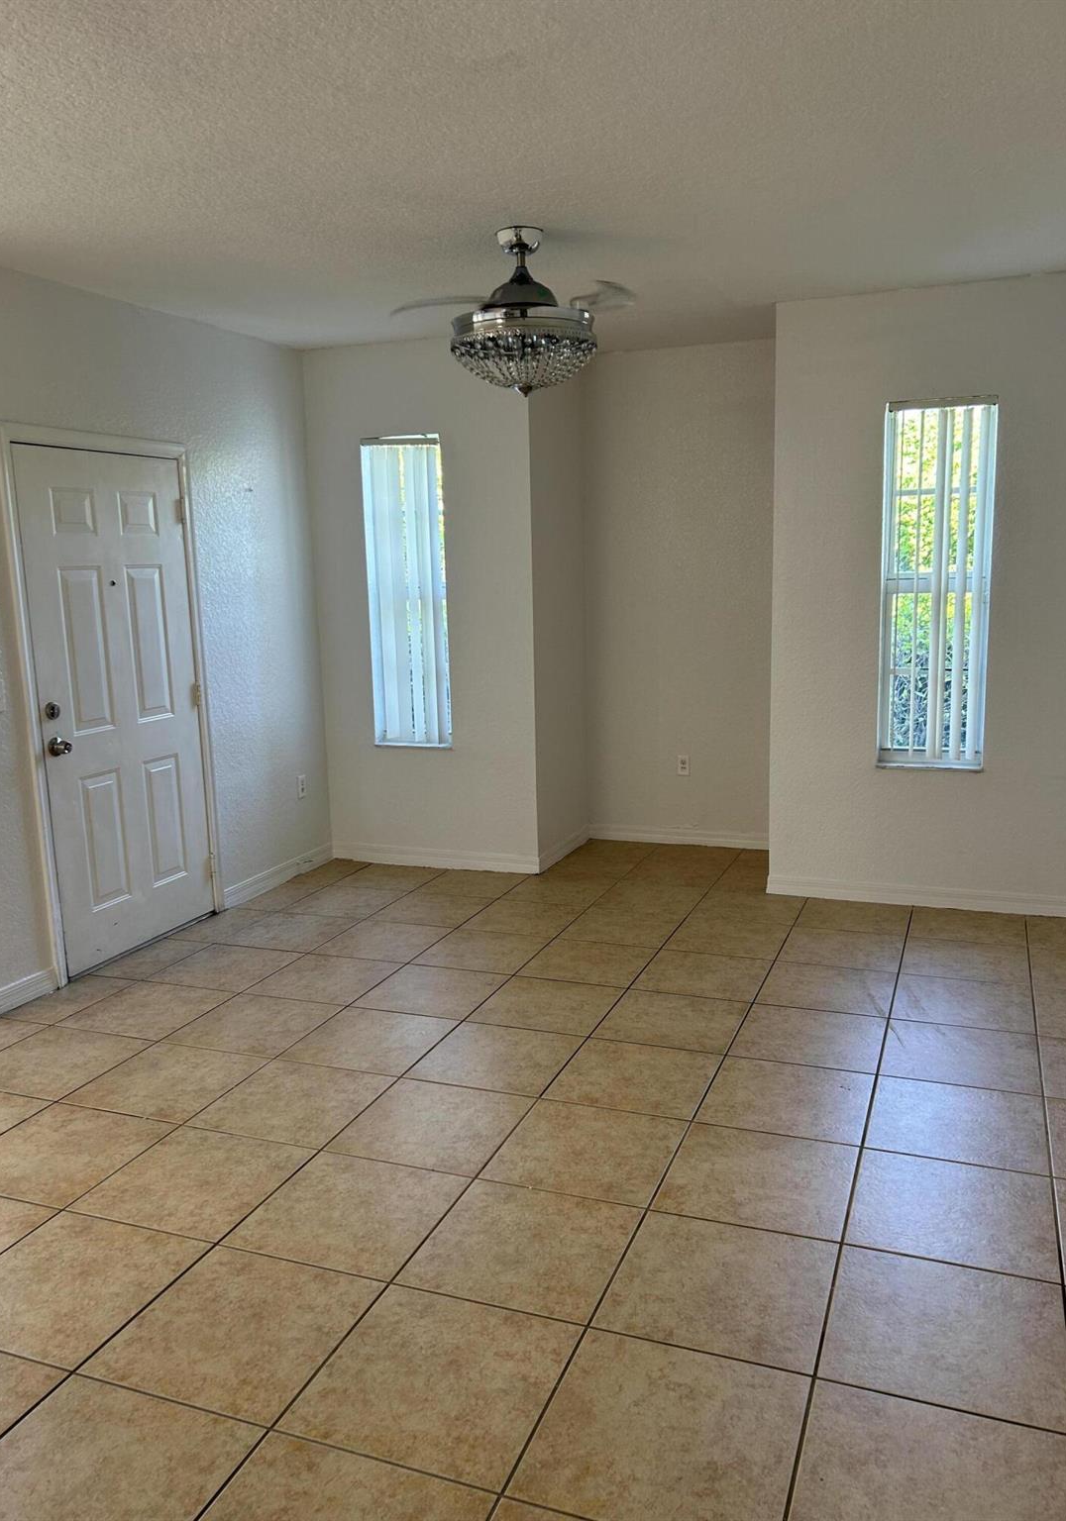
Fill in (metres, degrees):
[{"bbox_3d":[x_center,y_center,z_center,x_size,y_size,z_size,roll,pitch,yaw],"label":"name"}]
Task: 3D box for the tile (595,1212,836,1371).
[{"bbox_3d":[0.411,1.145,2.492,0.457,0.010,0.457,2,10,21],"label":"tile"}]

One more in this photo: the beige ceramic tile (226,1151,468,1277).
[{"bbox_3d":[-0.444,1.109,2.809,0.453,0.012,0.453,2,10,21],"label":"beige ceramic tile"}]

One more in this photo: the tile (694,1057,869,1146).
[{"bbox_3d":[0.742,0.985,3.316,0.453,0.012,0.453,2,10,21],"label":"tile"}]

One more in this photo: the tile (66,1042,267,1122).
[{"bbox_3d":[-1.131,1.001,3.561,0.453,0.012,0.453,2,10,21],"label":"tile"}]

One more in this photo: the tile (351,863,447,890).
[{"bbox_3d":[-0.726,0.602,5.798,0.452,0.012,0.420,2,10,21],"label":"tile"}]

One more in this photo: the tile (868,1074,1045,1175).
[{"bbox_3d":[1.168,1.001,3.150,0.453,0.012,0.453,2,10,21],"label":"tile"}]

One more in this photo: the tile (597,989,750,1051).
[{"bbox_3d":[0.481,0.892,3.894,0.452,0.015,0.452,2,10,21],"label":"tile"}]

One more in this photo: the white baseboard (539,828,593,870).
[{"bbox_3d":[0.181,0.473,6.165,0.015,0.085,0.779,2,10,21],"label":"white baseboard"}]

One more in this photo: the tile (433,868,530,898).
[{"bbox_3d":[-0.296,0.615,5.650,0.452,0.015,0.452,2,10,21],"label":"tile"}]

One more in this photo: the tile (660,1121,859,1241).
[{"bbox_3d":[0.574,1.058,2.886,0.451,0.010,0.453,2,10,21],"label":"tile"}]

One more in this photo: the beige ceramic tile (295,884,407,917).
[{"bbox_3d":[-0.886,0.676,5.393,0.452,0.012,0.452,2,10,21],"label":"beige ceramic tile"}]

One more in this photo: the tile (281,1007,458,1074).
[{"bbox_3d":[-0.535,0.935,3.801,0.451,0.010,0.453,2,10,21],"label":"tile"}]

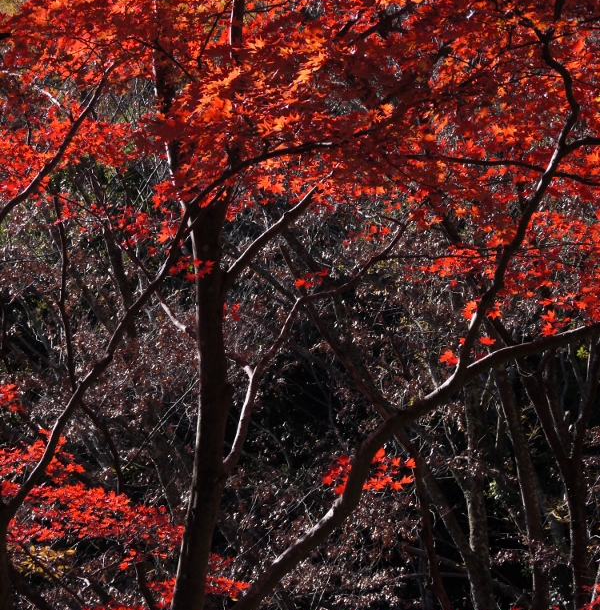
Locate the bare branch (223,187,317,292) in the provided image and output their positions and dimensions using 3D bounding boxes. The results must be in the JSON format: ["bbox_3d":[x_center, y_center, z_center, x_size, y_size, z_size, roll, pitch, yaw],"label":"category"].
[{"bbox_3d":[-0.120,-0.261,8.300,0.065,0.570,0.075,43,0,0],"label":"bare branch"}]

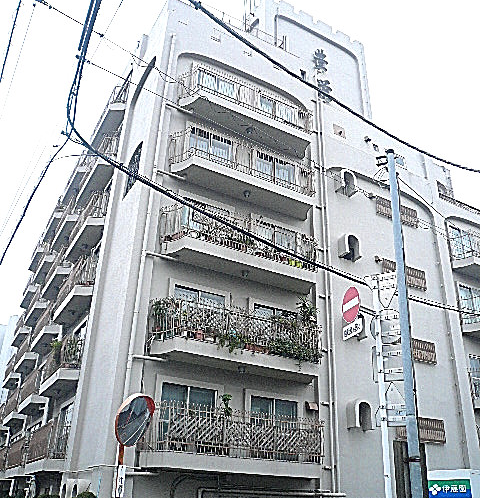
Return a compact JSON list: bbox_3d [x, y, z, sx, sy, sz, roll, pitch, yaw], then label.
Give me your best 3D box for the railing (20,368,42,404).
[{"bbox_3d":[-9.040,6.103,22.794,0.640,1.080,4.000,15,-29,-26],"label":"railing"}]

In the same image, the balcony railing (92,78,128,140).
[{"bbox_3d":[-5.924,-5.821,23.627,0.876,1.068,4.188,16,-30,-25],"label":"balcony railing"}]

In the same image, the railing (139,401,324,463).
[{"bbox_3d":[0.056,5.046,13.976,5.525,1.137,0.750,16,-29,-25],"label":"railing"}]

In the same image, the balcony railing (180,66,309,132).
[{"bbox_3d":[0.442,-5.042,18.516,5.300,1.060,0.900,15,-29,-26],"label":"balcony railing"}]

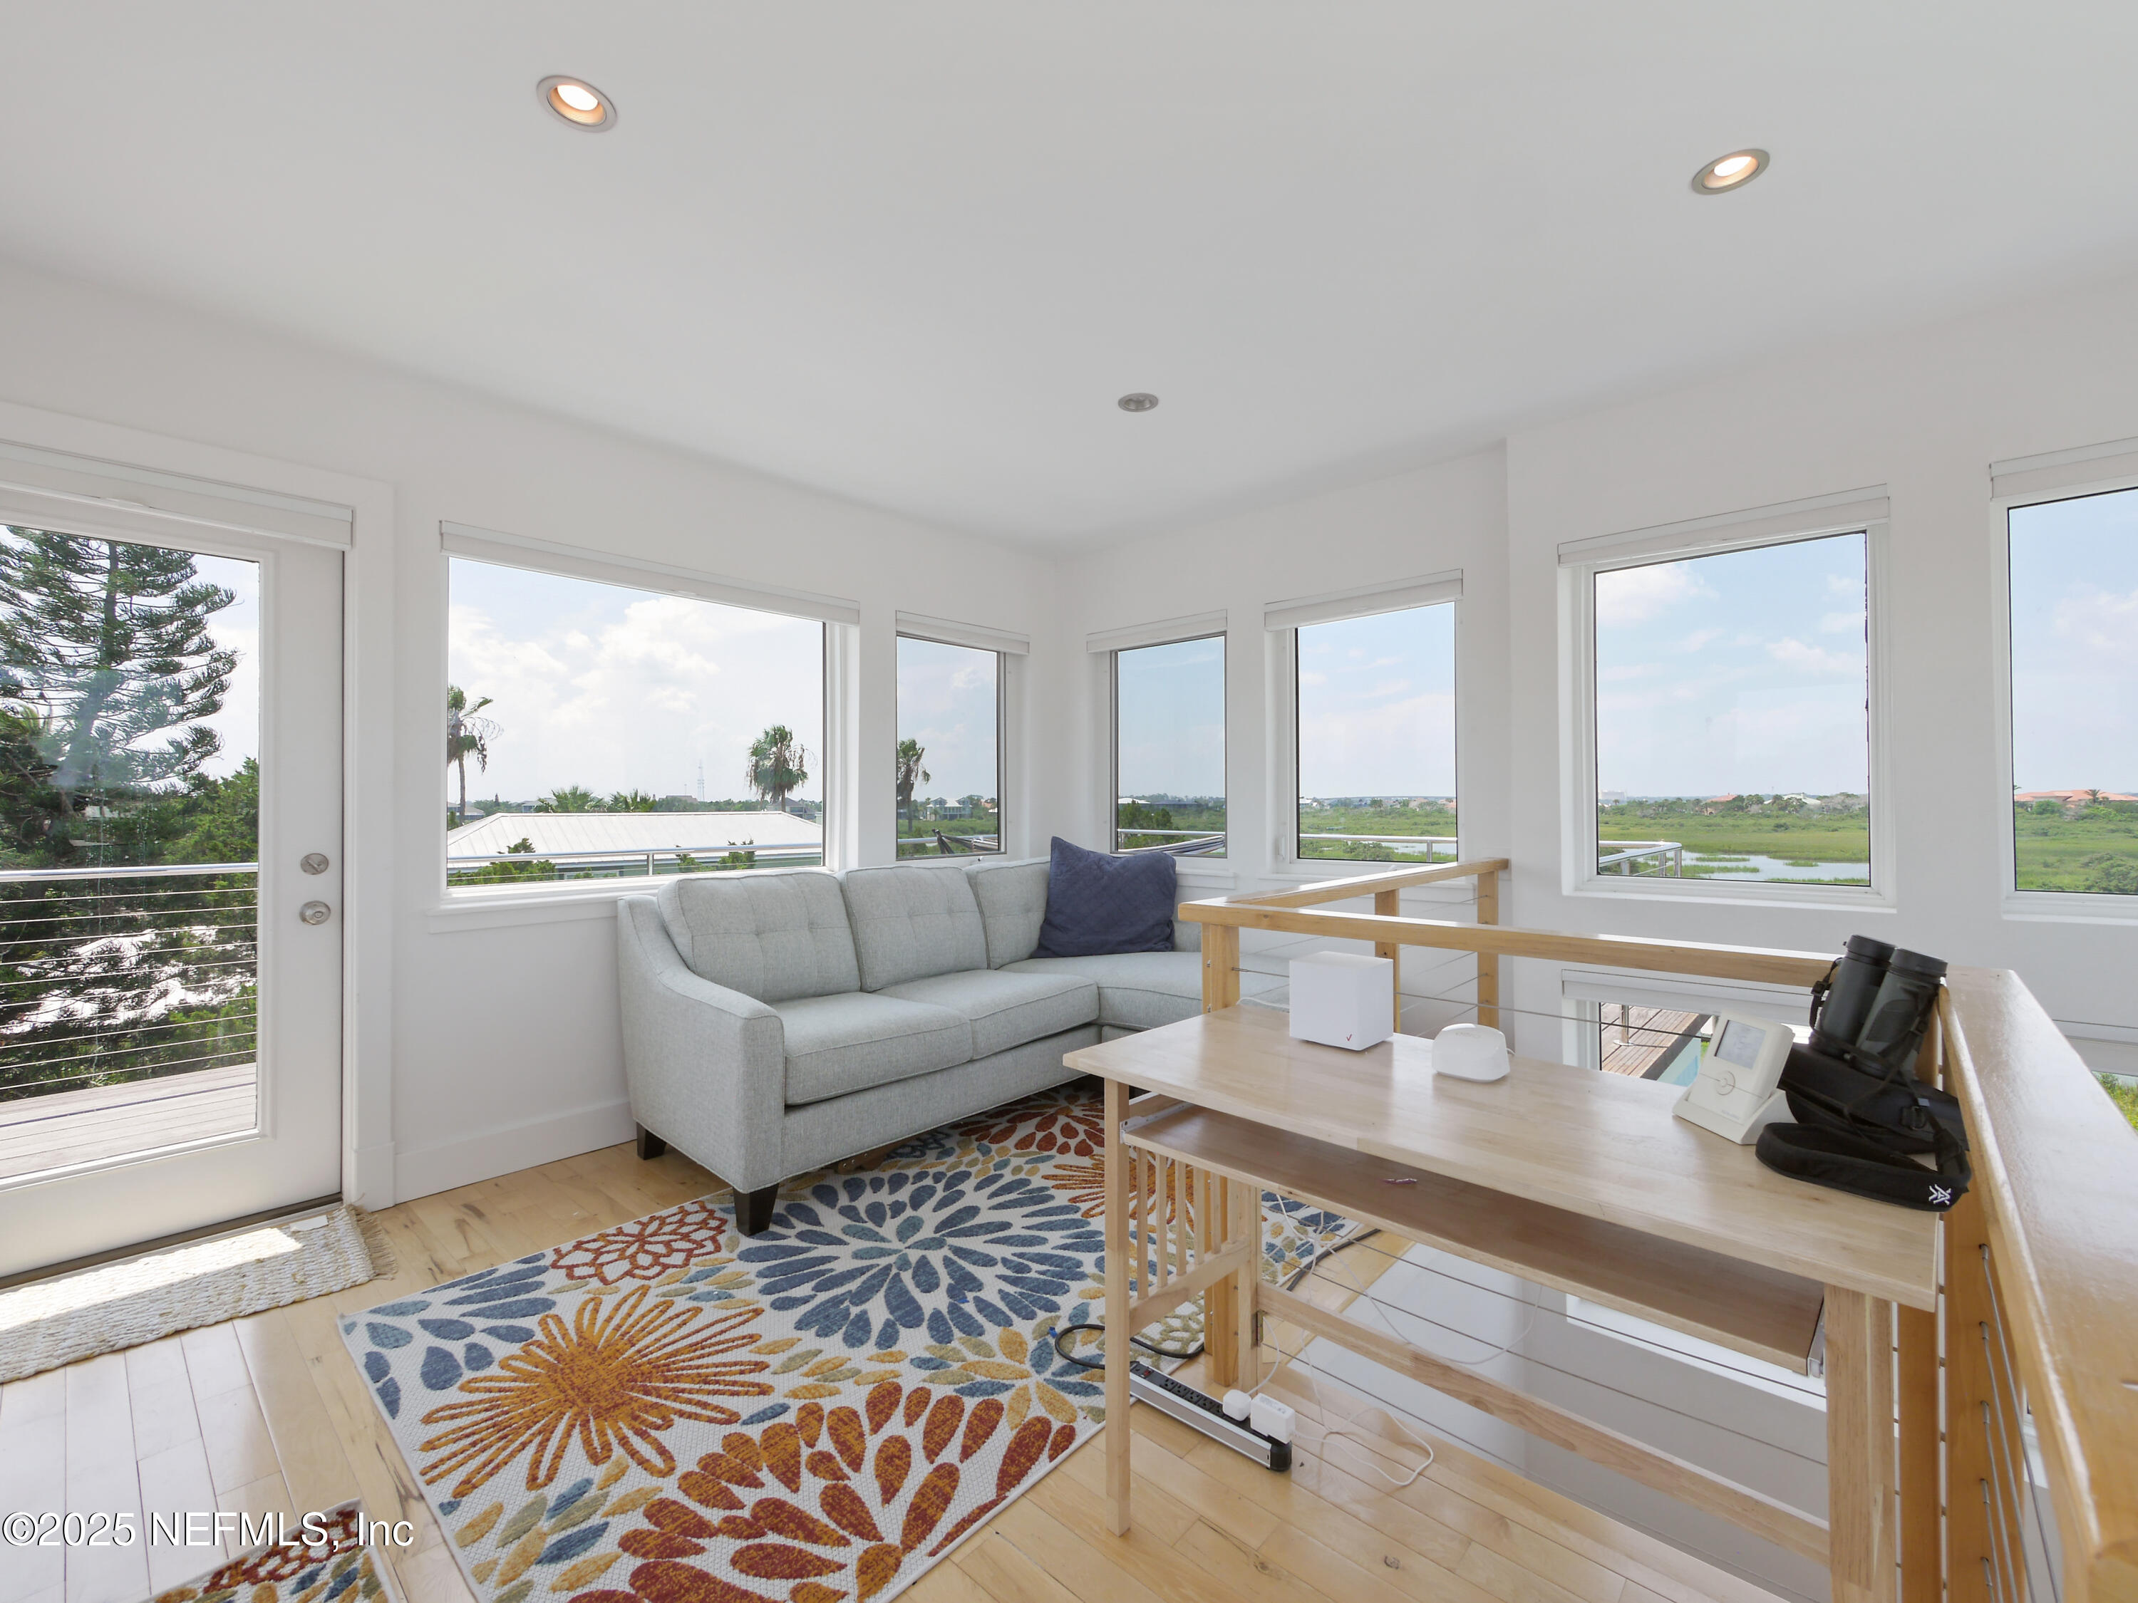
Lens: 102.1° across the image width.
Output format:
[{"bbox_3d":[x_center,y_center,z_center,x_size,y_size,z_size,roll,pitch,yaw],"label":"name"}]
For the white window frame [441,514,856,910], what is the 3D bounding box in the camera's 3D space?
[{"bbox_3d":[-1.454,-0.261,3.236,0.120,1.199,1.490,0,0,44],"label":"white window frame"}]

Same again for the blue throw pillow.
[{"bbox_3d":[0.177,0.433,3.900,0.560,0.520,0.190,0,-14,-14],"label":"blue throw pillow"}]

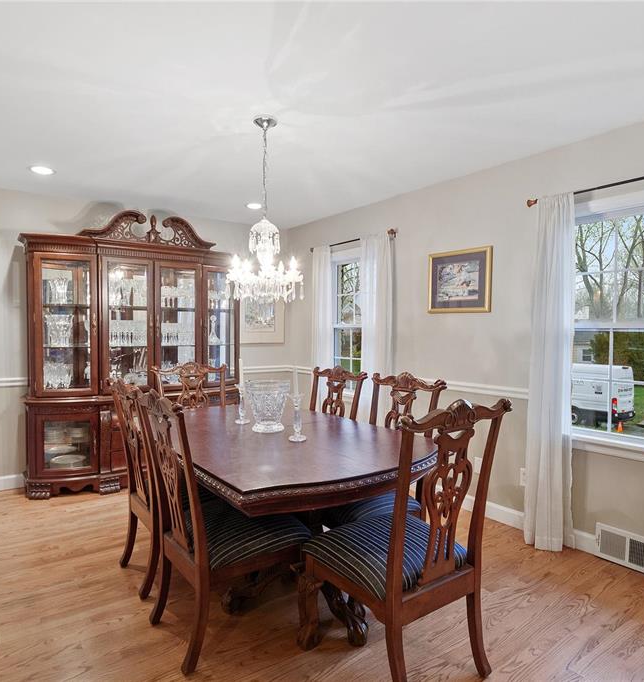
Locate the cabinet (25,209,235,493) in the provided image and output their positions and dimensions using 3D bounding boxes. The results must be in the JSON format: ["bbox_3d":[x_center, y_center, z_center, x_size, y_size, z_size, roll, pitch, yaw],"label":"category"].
[{"bbox_3d":[-1.560,0.055,4.047,1.880,2.320,0.530,-1,1,-34],"label":"cabinet"}]

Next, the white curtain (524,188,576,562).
[{"bbox_3d":[1.387,0.186,2.793,0.110,2.130,0.290,-1,2,-38],"label":"white curtain"}]

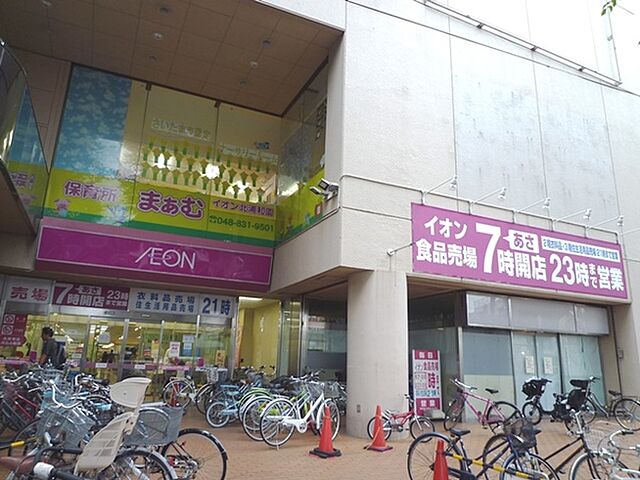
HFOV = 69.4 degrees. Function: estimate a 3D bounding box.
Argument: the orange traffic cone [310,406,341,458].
[{"bbox_3d":[0.103,2.903,7.095,0.400,0.690,0.400,9,-17,-25],"label":"orange traffic cone"}]

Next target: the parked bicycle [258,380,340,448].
[{"bbox_3d":[-0.238,2.922,7.884,1.750,1.020,0.570,15,-20,-39],"label":"parked bicycle"}]

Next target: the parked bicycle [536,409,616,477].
[{"bbox_3d":[2.018,1.958,4.035,0.570,1.030,1.750,8,-16,-22],"label":"parked bicycle"}]

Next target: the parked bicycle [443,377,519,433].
[{"bbox_3d":[3.431,3.590,9.915,1.680,1.050,0.580,-5,-17,25],"label":"parked bicycle"}]

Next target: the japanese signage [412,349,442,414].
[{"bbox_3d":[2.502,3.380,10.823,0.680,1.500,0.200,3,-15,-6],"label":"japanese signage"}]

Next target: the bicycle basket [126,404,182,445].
[{"bbox_3d":[-1.367,1.505,3.750,0.380,0.290,0.380,0,-15,6],"label":"bicycle basket"}]

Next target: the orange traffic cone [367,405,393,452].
[{"bbox_3d":[0.987,3.089,7.665,0.360,0.690,0.360,9,-17,-25],"label":"orange traffic cone"}]

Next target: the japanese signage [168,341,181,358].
[{"bbox_3d":[-3.899,2.943,12.401,0.320,0.440,0.020,8,-16,-24],"label":"japanese signage"}]

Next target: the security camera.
[{"bbox_3d":[0.168,-1.075,9.114,0.300,0.200,0.200,15,-19,-41],"label":"security camera"}]

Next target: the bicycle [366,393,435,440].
[{"bbox_3d":[1.488,3.235,8.424,1.220,0.820,0.470,4,-15,-9],"label":"bicycle"}]

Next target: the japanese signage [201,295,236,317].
[{"bbox_3d":[-2.885,1.894,13.143,1.000,0.550,0.060,8,-16,-24],"label":"japanese signage"}]

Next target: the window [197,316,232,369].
[{"bbox_3d":[-2.946,3.329,12.764,1.000,2.250,0.060,8,-16,-24],"label":"window"}]

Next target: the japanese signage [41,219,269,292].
[{"bbox_3d":[-3.722,0.440,11.165,5.300,1.170,0.200,8,-16,-24],"label":"japanese signage"}]

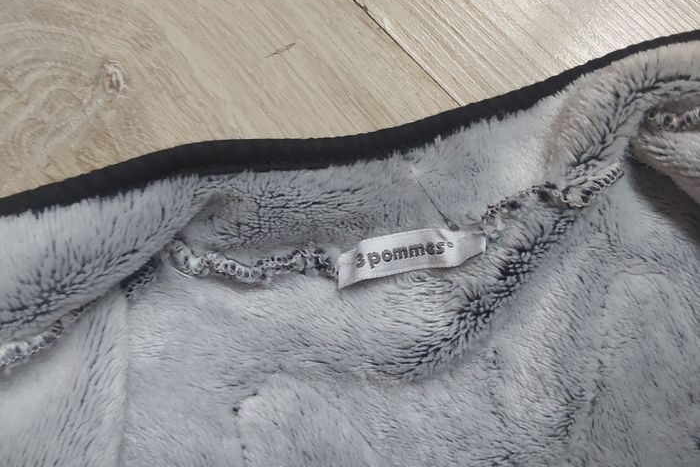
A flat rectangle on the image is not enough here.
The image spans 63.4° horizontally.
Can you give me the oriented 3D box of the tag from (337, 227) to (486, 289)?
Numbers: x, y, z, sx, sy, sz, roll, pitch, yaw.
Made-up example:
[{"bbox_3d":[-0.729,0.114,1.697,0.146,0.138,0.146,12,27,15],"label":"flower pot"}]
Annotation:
[{"bbox_3d":[0.024,0.008,0.226,0.060,0.006,0.017,-11,78,-2],"label":"tag"}]

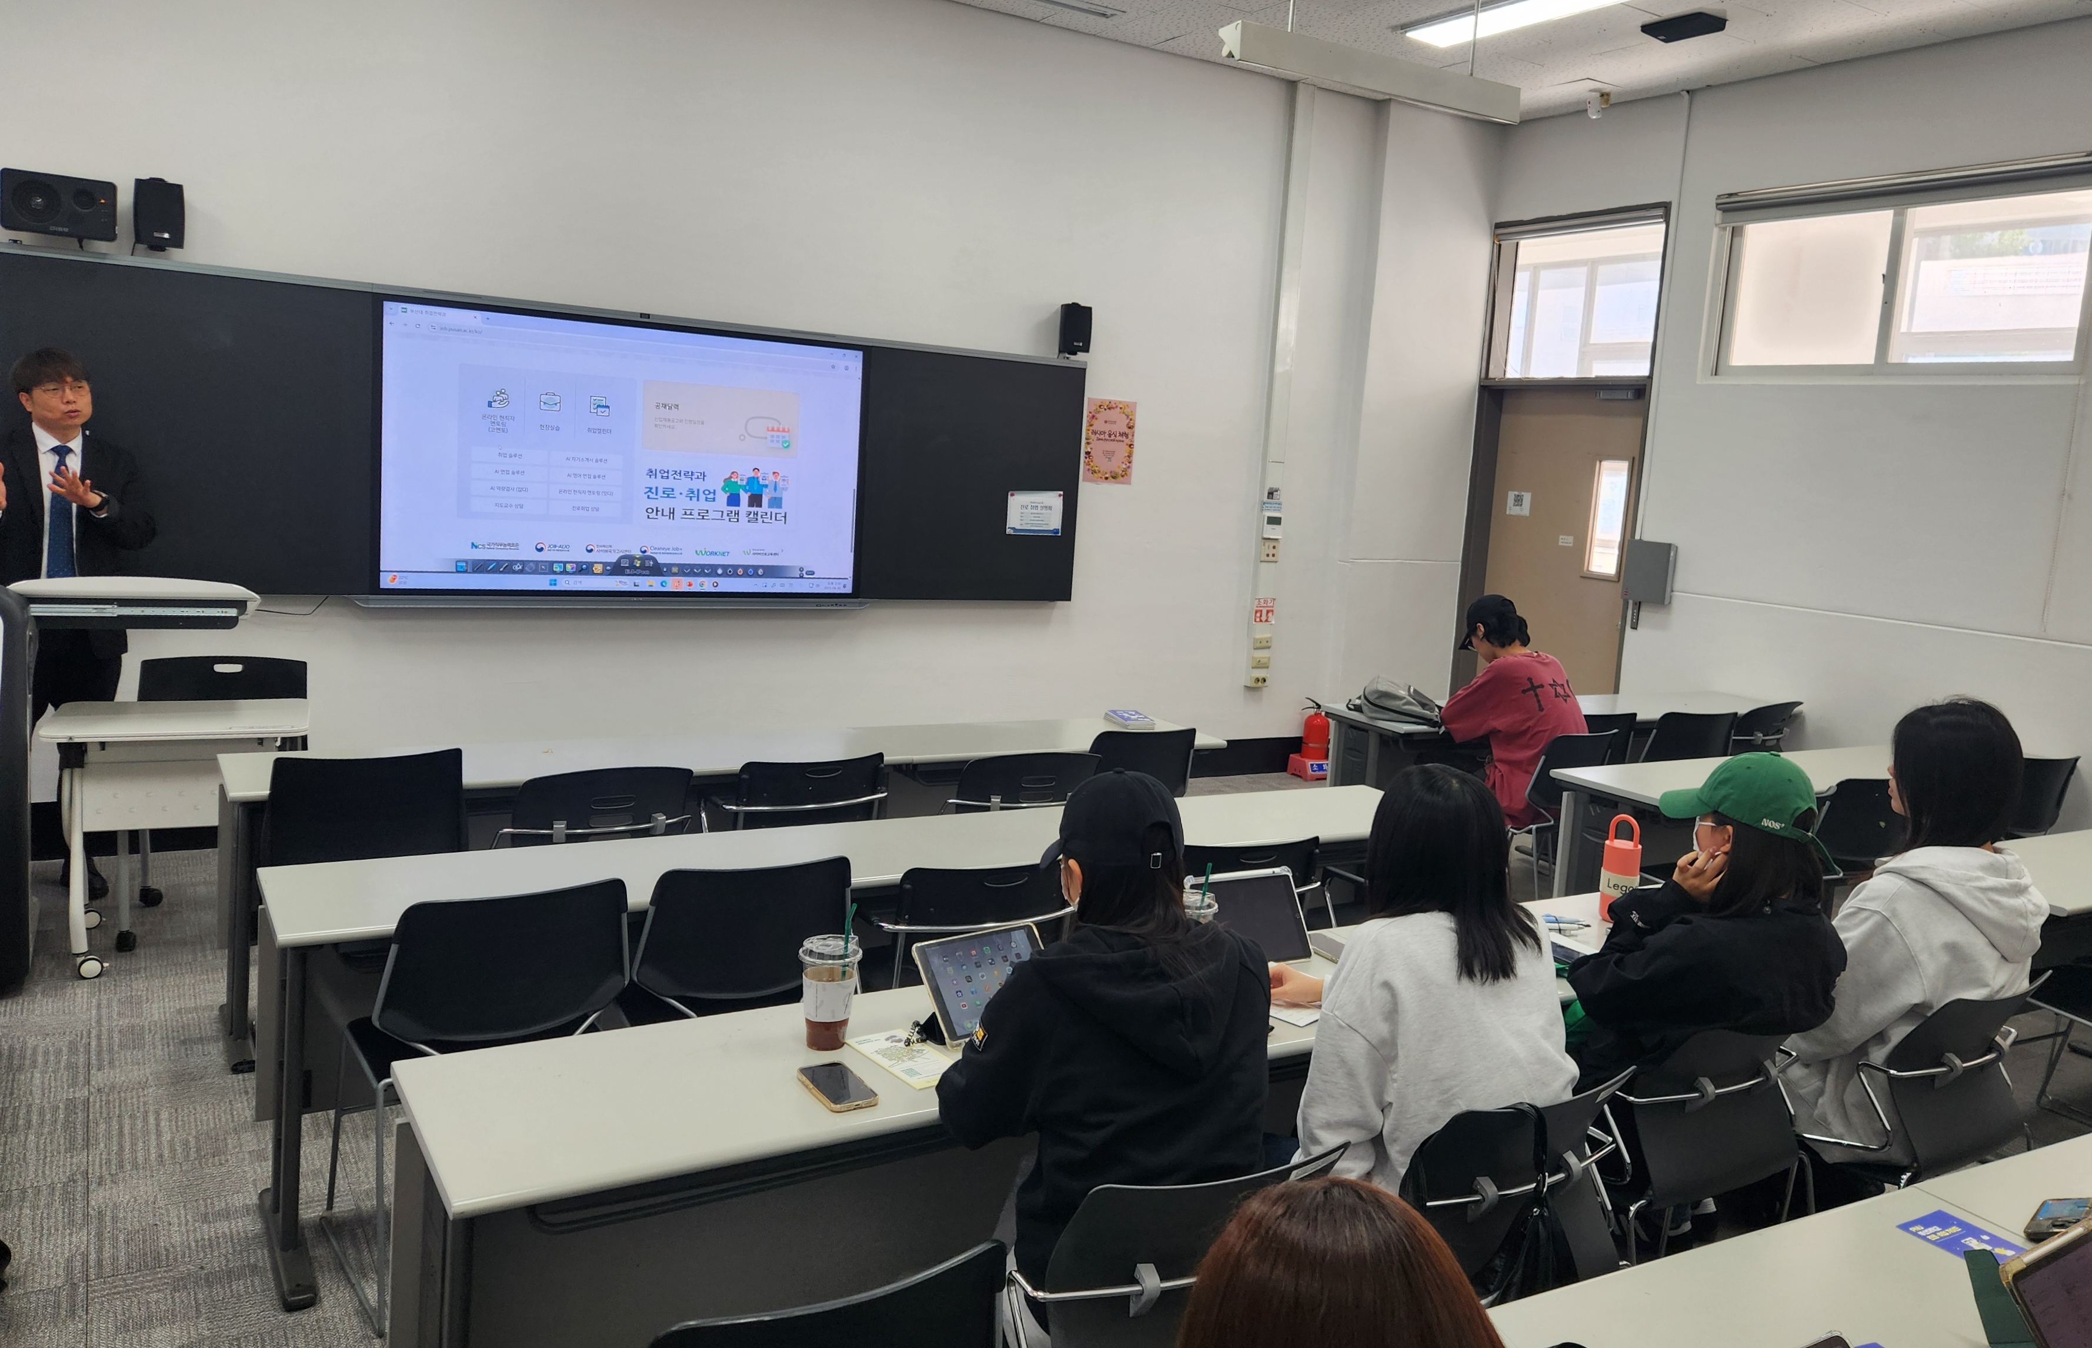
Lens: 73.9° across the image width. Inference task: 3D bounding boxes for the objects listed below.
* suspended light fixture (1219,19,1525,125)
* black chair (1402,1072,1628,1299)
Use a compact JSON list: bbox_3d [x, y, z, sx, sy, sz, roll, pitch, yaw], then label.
[{"bbox_3d":[1.146,-2.058,4.825,1.260,0.122,0.130,-1,9,-29],"label":"suspended light fixture"},{"bbox_3d":[0.577,0.956,2.333,0.520,0.800,0.550,-1,10,-31],"label":"black chair"}]

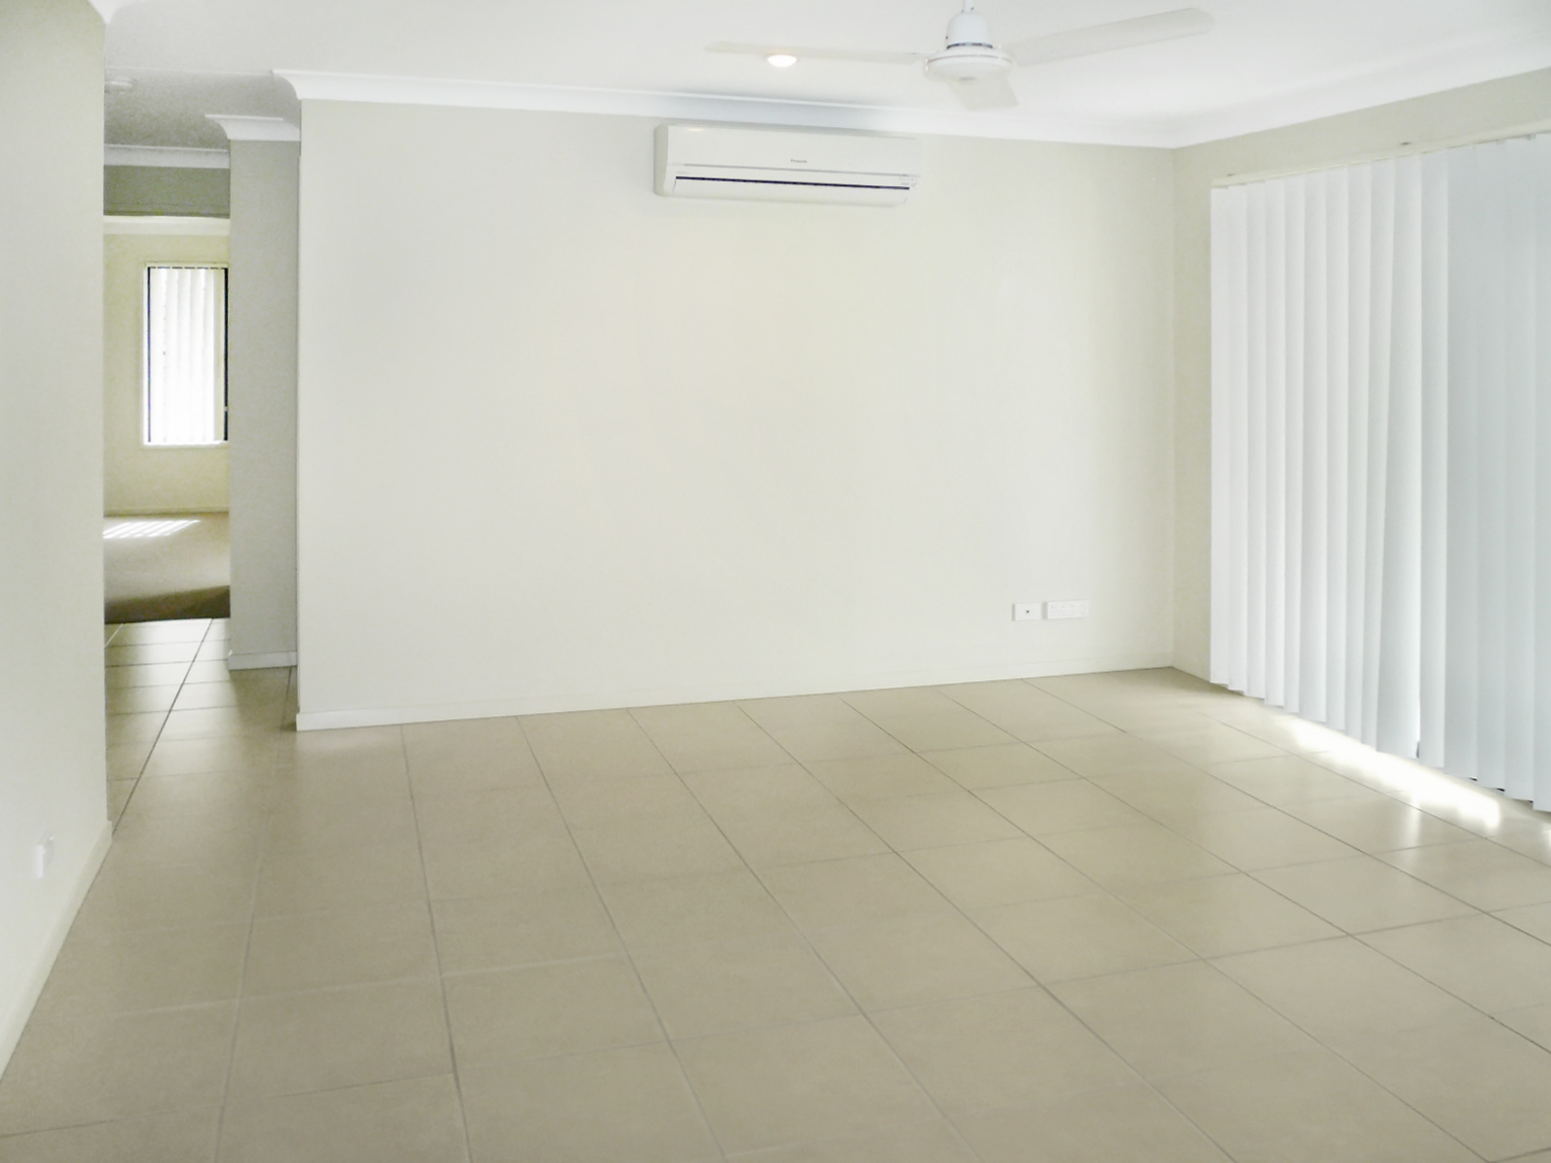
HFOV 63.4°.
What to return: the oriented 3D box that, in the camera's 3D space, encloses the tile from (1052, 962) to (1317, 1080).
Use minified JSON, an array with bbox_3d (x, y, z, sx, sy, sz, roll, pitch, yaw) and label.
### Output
[{"bbox_3d":[0.938,1.015,2.920,0.455,0.010,0.445,-3,11,-18],"label":"tile"}]

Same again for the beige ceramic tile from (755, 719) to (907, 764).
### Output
[{"bbox_3d":[0.224,0.576,4.538,0.420,0.010,0.410,-2,10,-18],"label":"beige ceramic tile"}]

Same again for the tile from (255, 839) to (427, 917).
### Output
[{"bbox_3d":[-1.116,0.776,3.240,0.420,0.010,0.410,-2,10,-18],"label":"tile"}]

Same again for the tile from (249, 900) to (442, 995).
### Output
[{"bbox_3d":[-1.073,0.902,3.126,0.450,0.012,0.450,-2,10,-18],"label":"tile"}]

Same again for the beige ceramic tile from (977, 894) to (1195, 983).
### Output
[{"bbox_3d":[0.800,0.940,3.323,0.455,0.010,0.445,-3,11,-18],"label":"beige ceramic tile"}]

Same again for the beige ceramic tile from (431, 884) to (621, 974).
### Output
[{"bbox_3d":[-0.596,0.827,2.992,0.420,0.010,0.410,-2,10,-18],"label":"beige ceramic tile"}]

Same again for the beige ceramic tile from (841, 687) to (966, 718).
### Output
[{"bbox_3d":[0.506,0.490,5.071,0.420,0.010,0.410,-2,10,-18],"label":"beige ceramic tile"}]

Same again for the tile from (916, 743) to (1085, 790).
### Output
[{"bbox_3d":[0.825,0.678,4.656,0.450,0.012,0.450,-2,10,-18],"label":"tile"}]

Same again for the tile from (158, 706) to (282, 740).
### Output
[{"bbox_3d":[-2.221,0.565,5.061,0.450,0.012,0.450,-2,10,-18],"label":"tile"}]

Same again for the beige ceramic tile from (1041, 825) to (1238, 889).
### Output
[{"bbox_3d":[1.096,0.830,3.819,0.450,0.012,0.450,-2,10,-18],"label":"beige ceramic tile"}]

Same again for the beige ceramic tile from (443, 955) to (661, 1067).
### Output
[{"bbox_3d":[-0.492,0.916,2.699,0.430,0.010,0.405,-2,11,-18],"label":"beige ceramic tile"}]

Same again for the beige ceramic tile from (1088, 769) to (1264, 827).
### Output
[{"bbox_3d":[1.289,0.701,4.069,0.430,0.010,0.405,-2,11,-18],"label":"beige ceramic tile"}]

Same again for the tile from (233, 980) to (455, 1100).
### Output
[{"bbox_3d":[-0.959,1.009,2.784,0.455,0.010,0.445,-3,11,-19],"label":"tile"}]

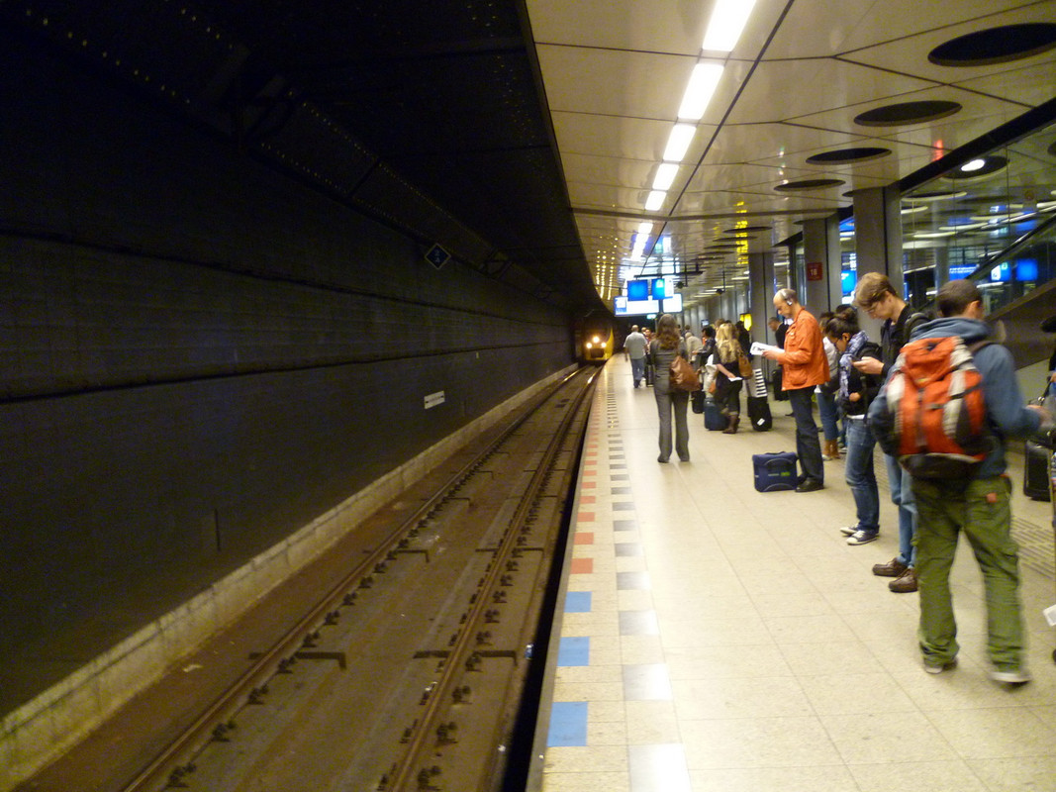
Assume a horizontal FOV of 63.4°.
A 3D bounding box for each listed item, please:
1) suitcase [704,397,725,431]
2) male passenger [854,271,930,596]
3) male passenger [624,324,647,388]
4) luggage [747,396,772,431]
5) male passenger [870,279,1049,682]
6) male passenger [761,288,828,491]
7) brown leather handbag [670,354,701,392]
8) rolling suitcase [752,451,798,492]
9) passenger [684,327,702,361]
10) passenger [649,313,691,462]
[{"bbox_3d":[2.955,0.274,13.350,0.380,0.520,0.250,-3,4,5],"label":"suitcase"},{"bbox_3d":[2.178,0.192,5.040,0.520,1.800,0.500,-4,4,-8],"label":"male passenger"},{"bbox_3d":[3.233,-1.185,25.600,0.620,1.880,0.420,-4,4,4],"label":"male passenger"},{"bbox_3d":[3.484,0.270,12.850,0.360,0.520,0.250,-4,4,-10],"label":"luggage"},{"bbox_3d":[1.865,0.351,3.700,0.640,1.690,0.560,-1,5,42],"label":"male passenger"},{"bbox_3d":[2.559,-0.071,8.150,0.600,1.900,0.520,-4,4,0],"label":"male passenger"},{"bbox_3d":[1.879,-0.266,10.200,0.370,0.420,0.180,-5,4,-25],"label":"brown leather handbag"},{"bbox_3d":[2.361,0.716,8.150,0.410,0.360,0.200,-4,4,0],"label":"rolling suitcase"},{"bbox_3d":[4.088,-0.786,21.000,0.600,1.540,0.500,-3,4,10],"label":"passenger"},{"bbox_3d":[1.735,-0.090,10.400,0.500,1.770,0.330,-3,4,8],"label":"passenger"}]

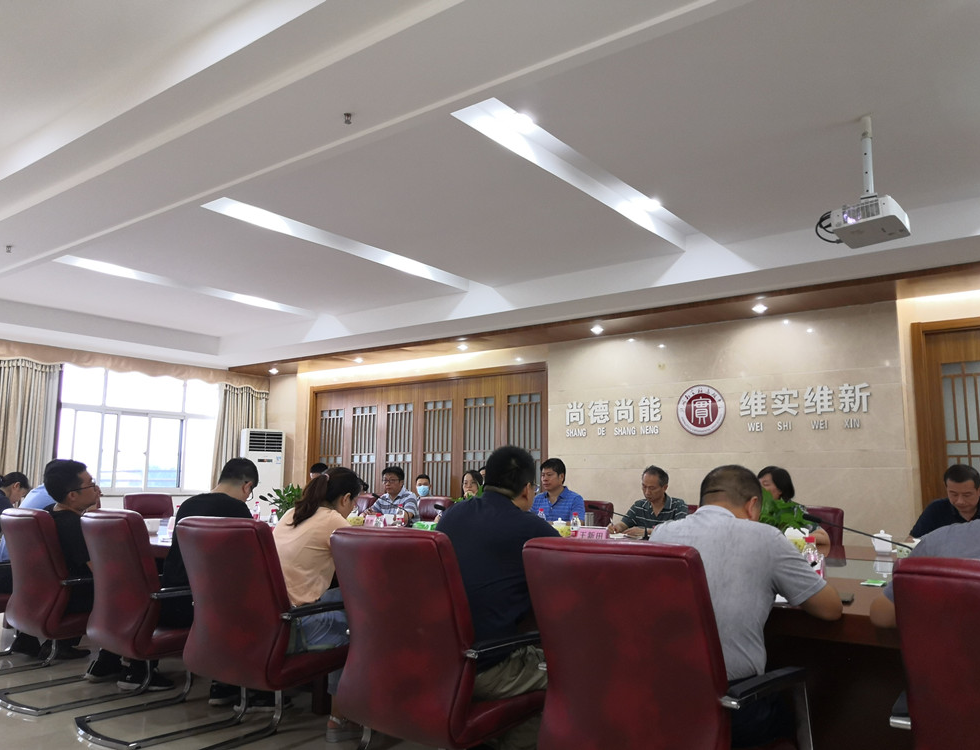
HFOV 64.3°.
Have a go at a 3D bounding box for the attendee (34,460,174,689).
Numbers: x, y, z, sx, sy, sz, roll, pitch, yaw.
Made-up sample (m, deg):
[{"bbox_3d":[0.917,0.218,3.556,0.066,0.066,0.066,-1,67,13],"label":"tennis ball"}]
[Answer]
[{"bbox_3d":[-2.176,1.092,4.325,0.760,1.230,0.550,7,-10,-40],"label":"attendee"}]

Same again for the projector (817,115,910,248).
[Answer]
[{"bbox_3d":[1.997,-1.061,4.118,0.340,0.660,0.280,-7,-11,44],"label":"projector"}]

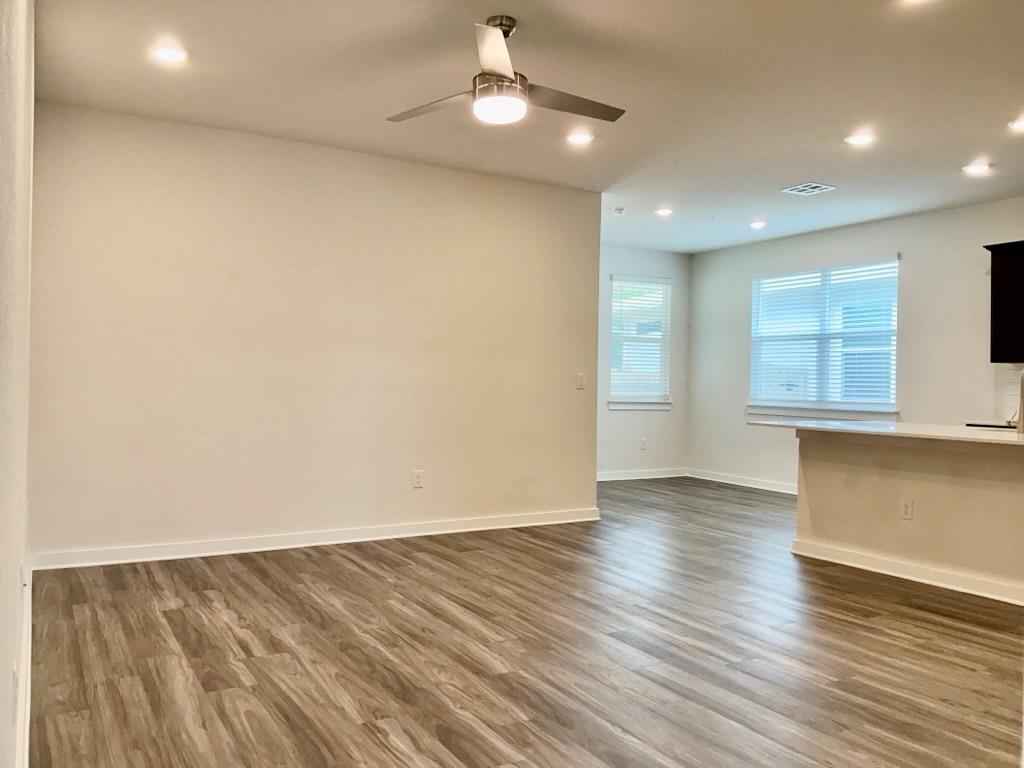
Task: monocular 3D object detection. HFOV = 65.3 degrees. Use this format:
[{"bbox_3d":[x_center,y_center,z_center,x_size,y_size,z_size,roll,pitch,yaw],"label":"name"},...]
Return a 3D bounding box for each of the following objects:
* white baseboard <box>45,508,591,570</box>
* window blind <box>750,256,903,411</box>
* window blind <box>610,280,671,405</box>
[{"bbox_3d":[-1.031,1.066,5.717,4.123,0.110,0.020,1,0,-30],"label":"white baseboard"},{"bbox_3d":[3.170,-0.486,8.295,0.060,1.464,1.809,1,0,-30],"label":"window blind"},{"bbox_3d":[1.561,-0.527,9.612,0.918,1.506,0.060,1,0,-30],"label":"window blind"}]

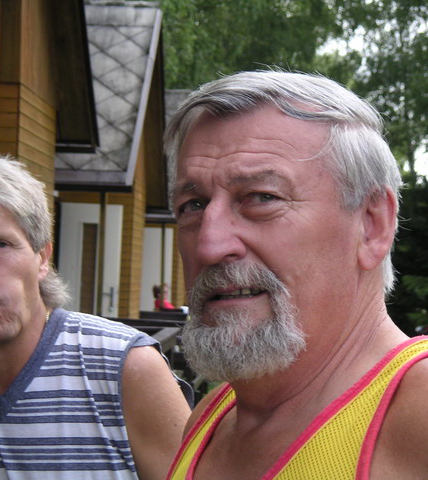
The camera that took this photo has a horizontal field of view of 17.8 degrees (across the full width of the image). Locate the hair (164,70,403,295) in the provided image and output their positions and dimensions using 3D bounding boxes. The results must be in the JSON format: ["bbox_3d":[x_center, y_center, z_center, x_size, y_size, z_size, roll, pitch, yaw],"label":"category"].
[{"bbox_3d":[0.061,-0.046,1.150,0.178,0.190,0.205,-5,-7,33],"label":"hair"}]

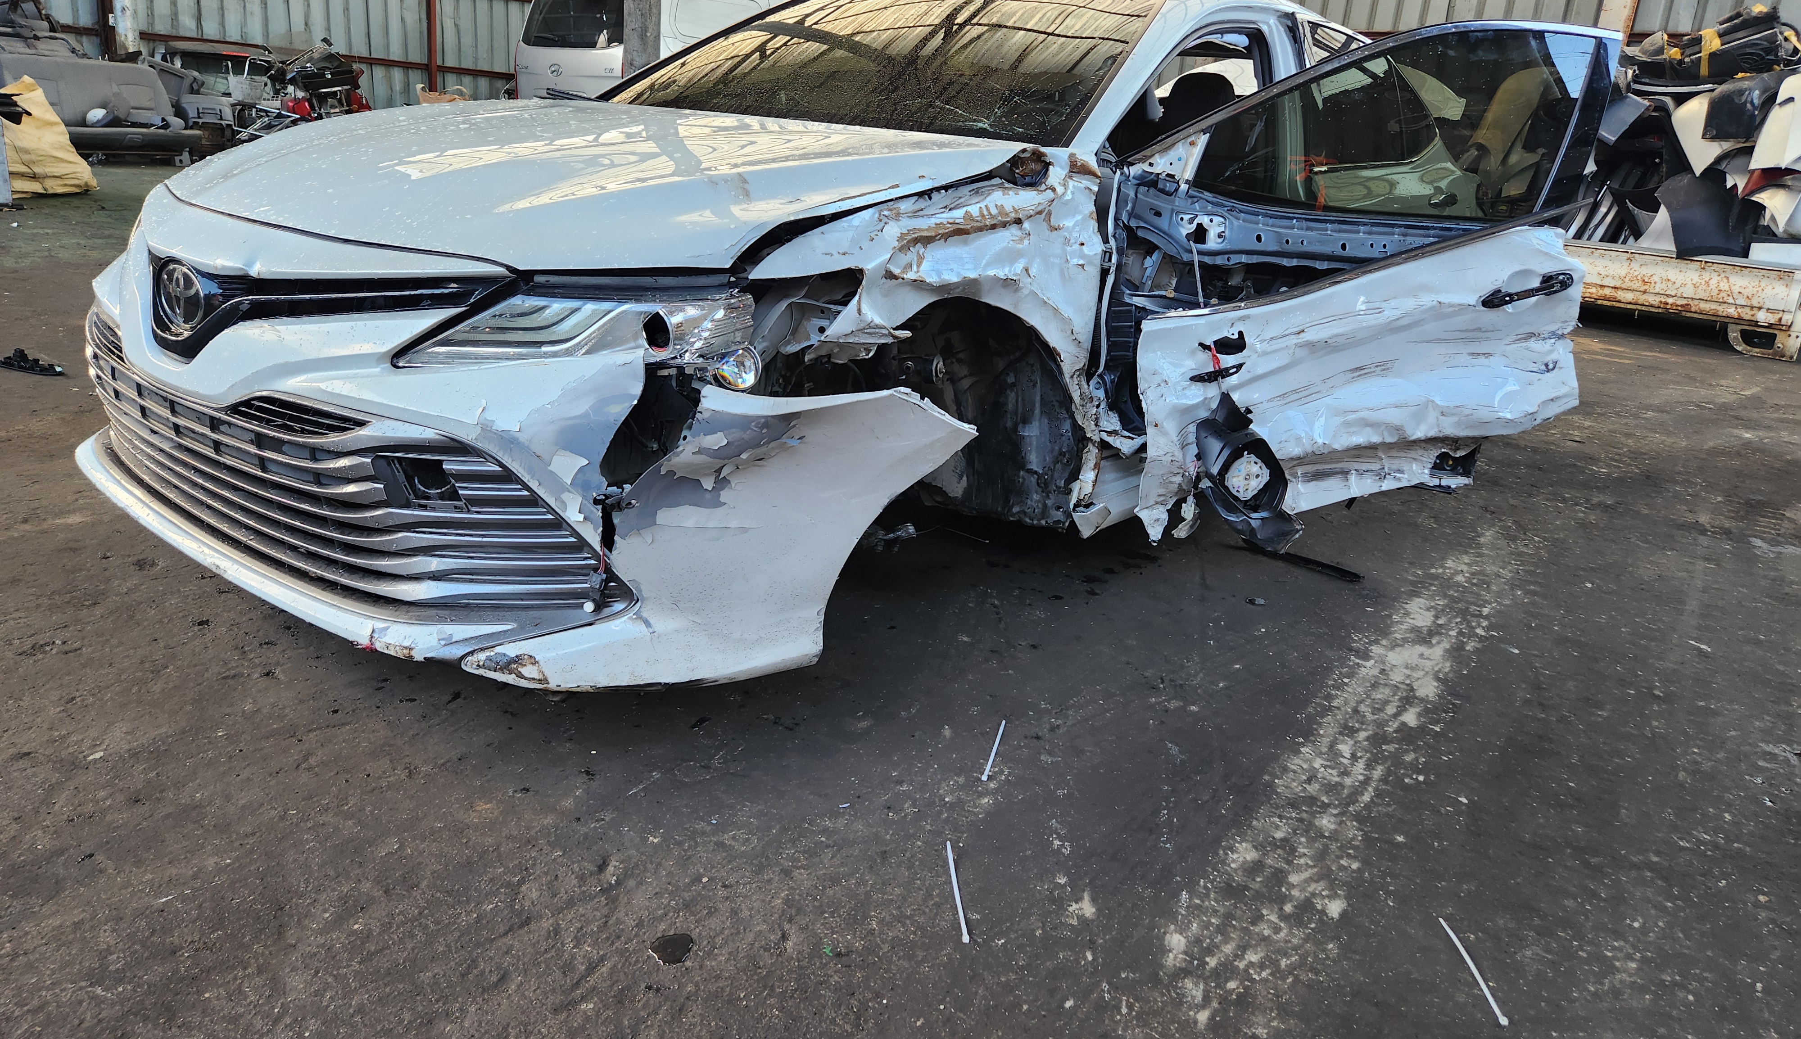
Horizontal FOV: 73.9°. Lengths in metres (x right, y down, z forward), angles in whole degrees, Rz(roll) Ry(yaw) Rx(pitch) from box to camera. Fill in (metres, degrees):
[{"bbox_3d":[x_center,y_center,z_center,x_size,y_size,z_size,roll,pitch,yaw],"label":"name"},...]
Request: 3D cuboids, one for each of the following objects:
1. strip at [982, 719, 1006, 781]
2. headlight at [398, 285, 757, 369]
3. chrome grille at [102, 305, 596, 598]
[{"bbox_3d":[0.151,0.363,1.901,0.008,0.006,0.206,8,18,11],"label":"strip"},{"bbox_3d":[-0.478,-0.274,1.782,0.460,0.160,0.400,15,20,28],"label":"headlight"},{"bbox_3d":[-1.083,-0.144,2.113,1.420,0.310,0.330,19,22,38],"label":"chrome grille"}]

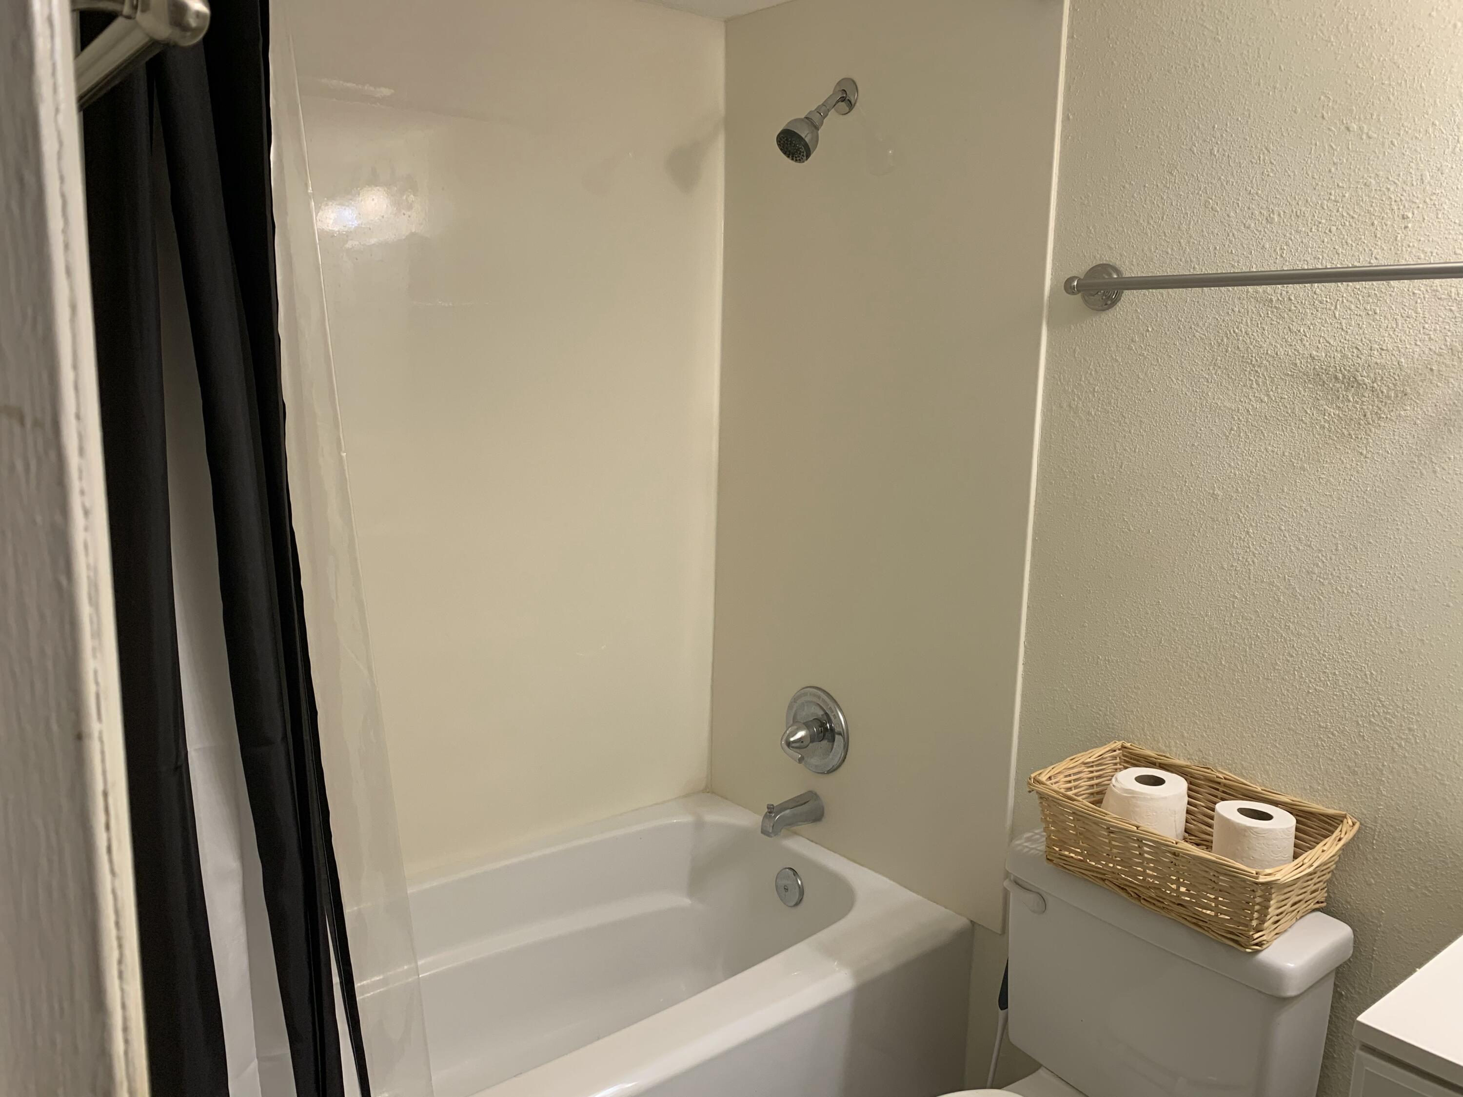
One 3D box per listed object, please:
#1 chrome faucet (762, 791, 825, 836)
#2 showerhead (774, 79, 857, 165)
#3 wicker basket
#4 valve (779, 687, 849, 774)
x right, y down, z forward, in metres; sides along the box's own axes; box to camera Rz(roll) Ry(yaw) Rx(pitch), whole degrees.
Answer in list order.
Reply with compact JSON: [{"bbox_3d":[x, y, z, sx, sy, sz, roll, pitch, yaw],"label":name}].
[{"bbox_3d":[0.122,0.543,2.252,0.138,0.071,0.058,-7,12,-39],"label":"chrome faucet"},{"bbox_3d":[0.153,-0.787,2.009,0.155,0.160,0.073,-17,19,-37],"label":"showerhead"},{"bbox_3d":[0.628,0.408,1.528,0.251,0.126,0.346,-7,12,-39],"label":"wicker basket"},{"bbox_3d":[0.141,0.379,2.241,0.092,0.180,0.180,-7,12,-39],"label":"valve"}]

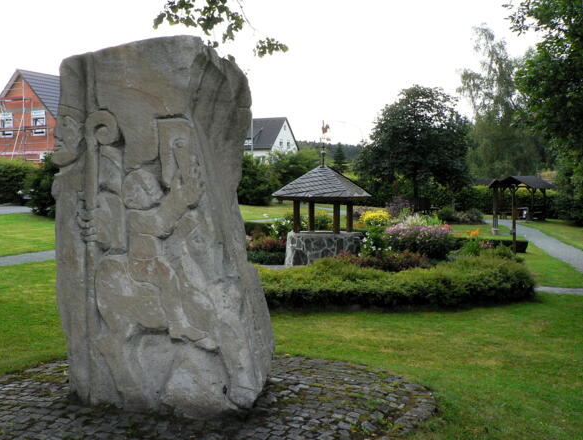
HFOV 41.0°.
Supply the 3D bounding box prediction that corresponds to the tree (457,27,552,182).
[{"bbox_3d":[19.118,-9.020,70.000,8.200,16.500,8.000,0,2,0],"label":"tree"}]

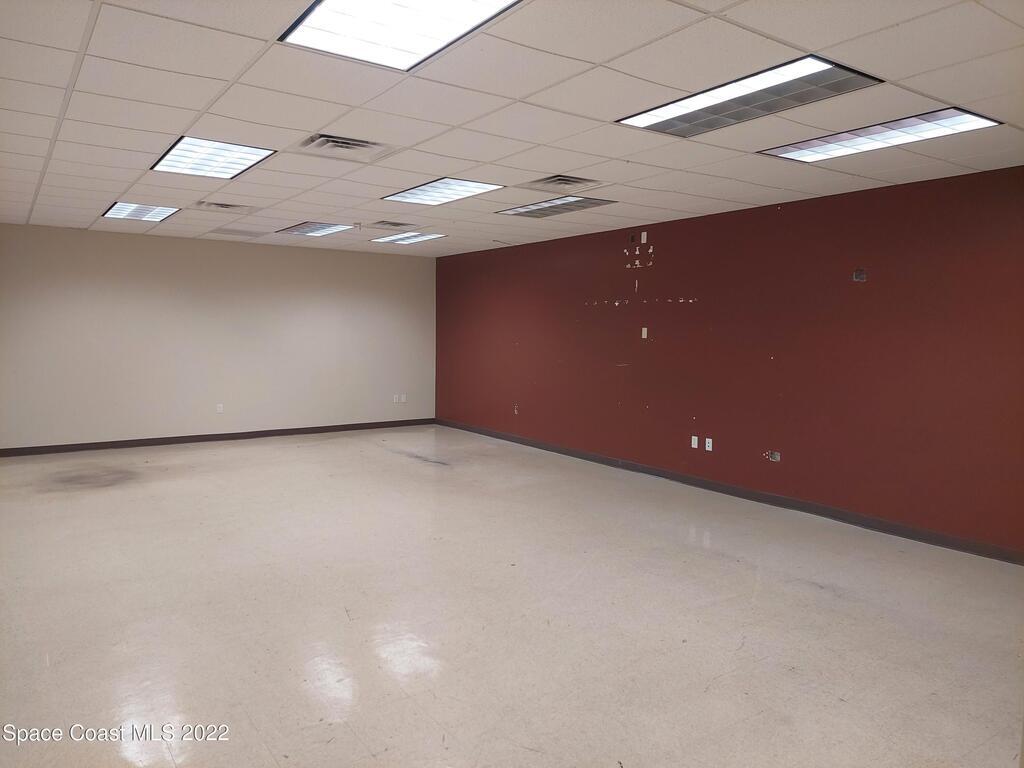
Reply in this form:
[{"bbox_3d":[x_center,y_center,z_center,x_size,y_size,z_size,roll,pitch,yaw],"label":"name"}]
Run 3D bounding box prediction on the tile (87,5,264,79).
[{"bbox_3d":[-1.406,-1.414,2.957,0.598,0.020,0.598,-3,6,-35],"label":"tile"}]

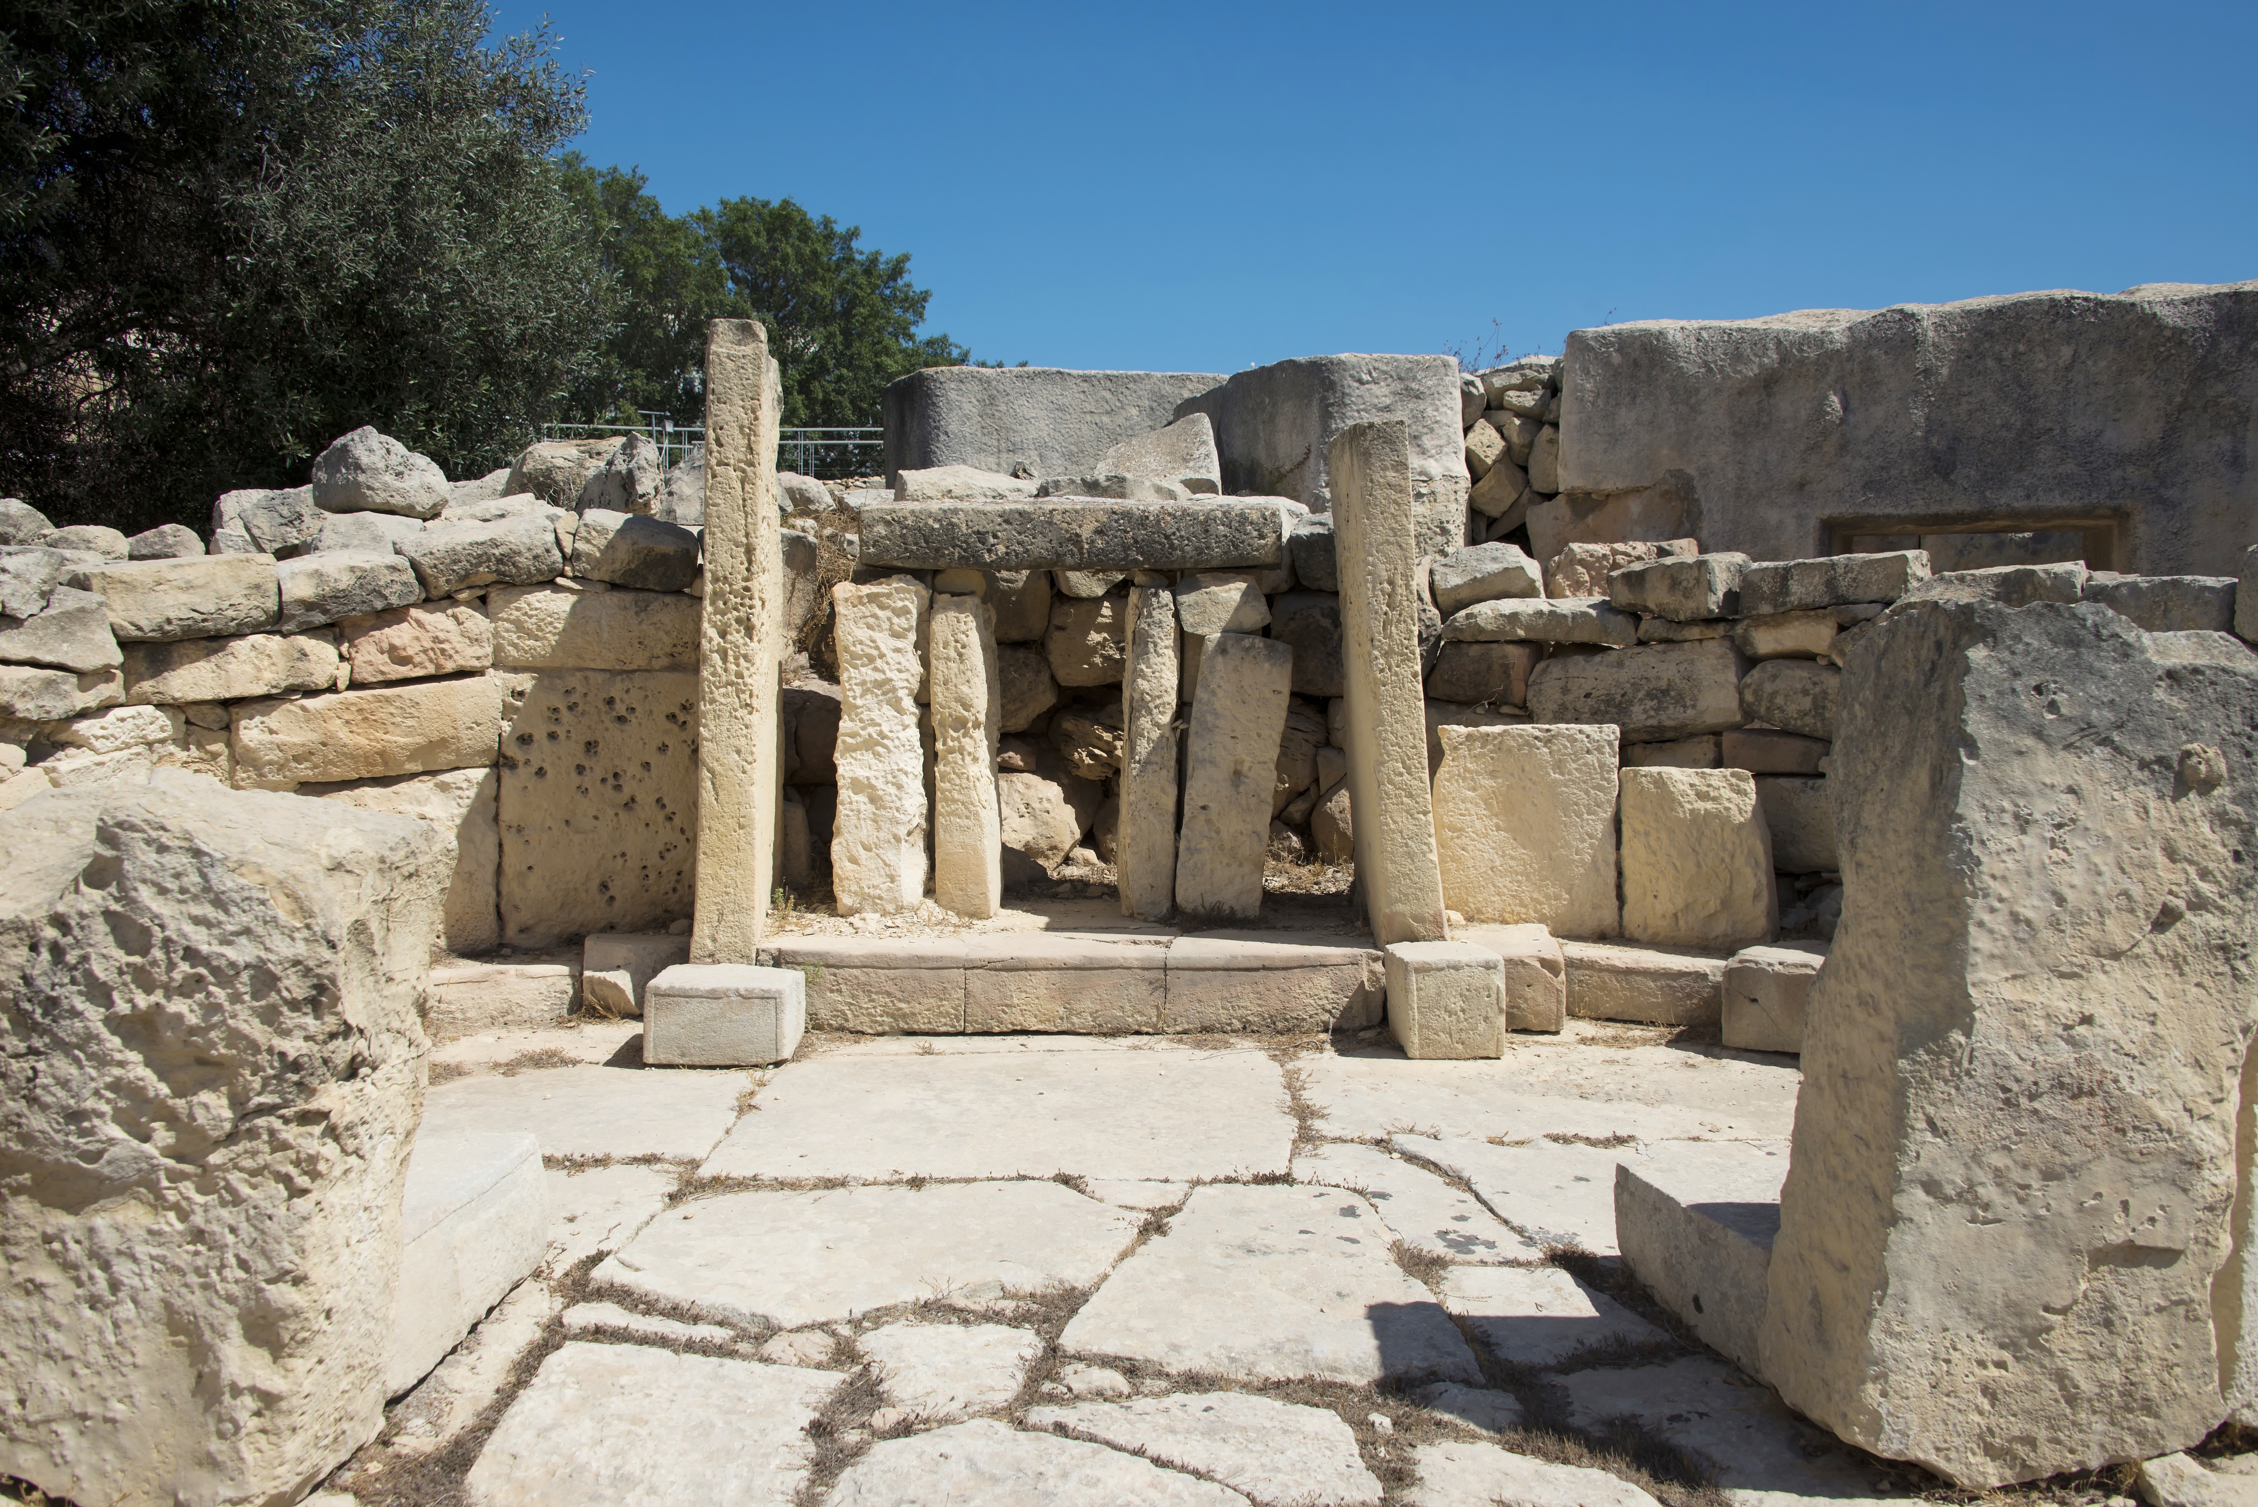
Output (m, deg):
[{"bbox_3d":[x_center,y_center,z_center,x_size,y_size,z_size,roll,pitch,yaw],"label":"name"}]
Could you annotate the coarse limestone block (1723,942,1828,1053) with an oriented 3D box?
[{"bbox_3d":[3.045,1.131,8.150,0.480,0.400,0.550,1,2,26],"label":"coarse limestone block"}]

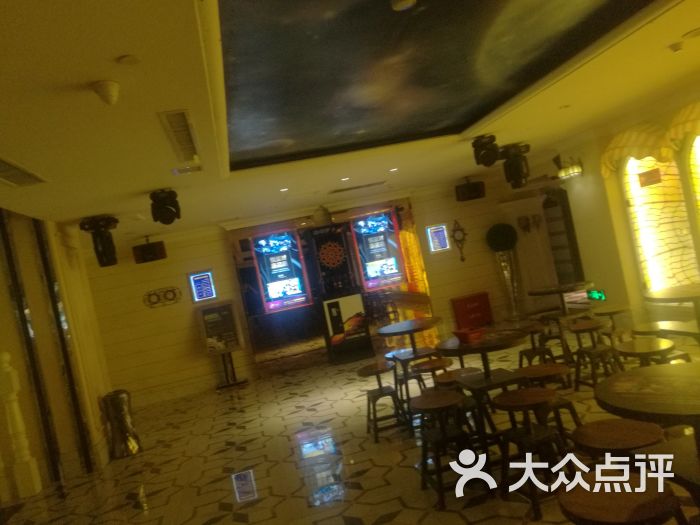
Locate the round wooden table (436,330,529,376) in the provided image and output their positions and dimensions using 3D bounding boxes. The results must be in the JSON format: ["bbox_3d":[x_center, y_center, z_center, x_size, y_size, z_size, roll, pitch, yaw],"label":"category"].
[{"bbox_3d":[1.098,1.001,4.210,0.690,0.810,0.690,-11,1,0],"label":"round wooden table"}]

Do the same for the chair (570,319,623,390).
[{"bbox_3d":[2.027,0.802,4.482,0.345,0.558,0.345,-12,1,-11],"label":"chair"}]

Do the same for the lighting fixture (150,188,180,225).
[{"bbox_3d":[-1.559,-0.474,4.620,0.230,0.280,0.230,-11,2,-17],"label":"lighting fixture"}]

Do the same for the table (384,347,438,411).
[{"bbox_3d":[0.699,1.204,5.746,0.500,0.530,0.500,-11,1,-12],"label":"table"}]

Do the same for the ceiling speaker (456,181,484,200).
[{"bbox_3d":[1.859,-1.097,8.492,0.440,0.240,0.270,-11,1,3],"label":"ceiling speaker"}]

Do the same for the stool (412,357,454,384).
[{"bbox_3d":[0.699,1.073,4.267,0.345,0.558,0.345,-12,1,-11],"label":"stool"}]

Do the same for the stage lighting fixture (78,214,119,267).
[{"bbox_3d":[-2.648,-0.234,5.795,0.400,0.530,0.300,-11,1,-12],"label":"stage lighting fixture"}]

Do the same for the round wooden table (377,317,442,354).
[{"bbox_3d":[0.637,0.967,5.083,0.620,0.759,0.620,-11,1,0],"label":"round wooden table"}]

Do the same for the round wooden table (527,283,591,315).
[{"bbox_3d":[2.501,0.707,6.314,0.700,0.810,0.700,-11,1,0],"label":"round wooden table"}]

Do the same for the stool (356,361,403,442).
[{"bbox_3d":[0.296,1.260,4.946,0.350,0.590,0.350,-11,1,-12],"label":"stool"}]

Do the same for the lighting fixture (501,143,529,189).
[{"bbox_3d":[2.104,-1.215,6.940,0.360,0.540,0.300,-12,1,-11],"label":"lighting fixture"}]

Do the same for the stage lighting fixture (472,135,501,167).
[{"bbox_3d":[1.449,-1.163,5.813,0.280,0.350,0.330,-11,1,9],"label":"stage lighting fixture"}]

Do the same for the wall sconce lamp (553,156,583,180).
[{"bbox_3d":[2.642,-1.136,6.601,0.240,0.320,0.360,-12,1,-11],"label":"wall sconce lamp"}]

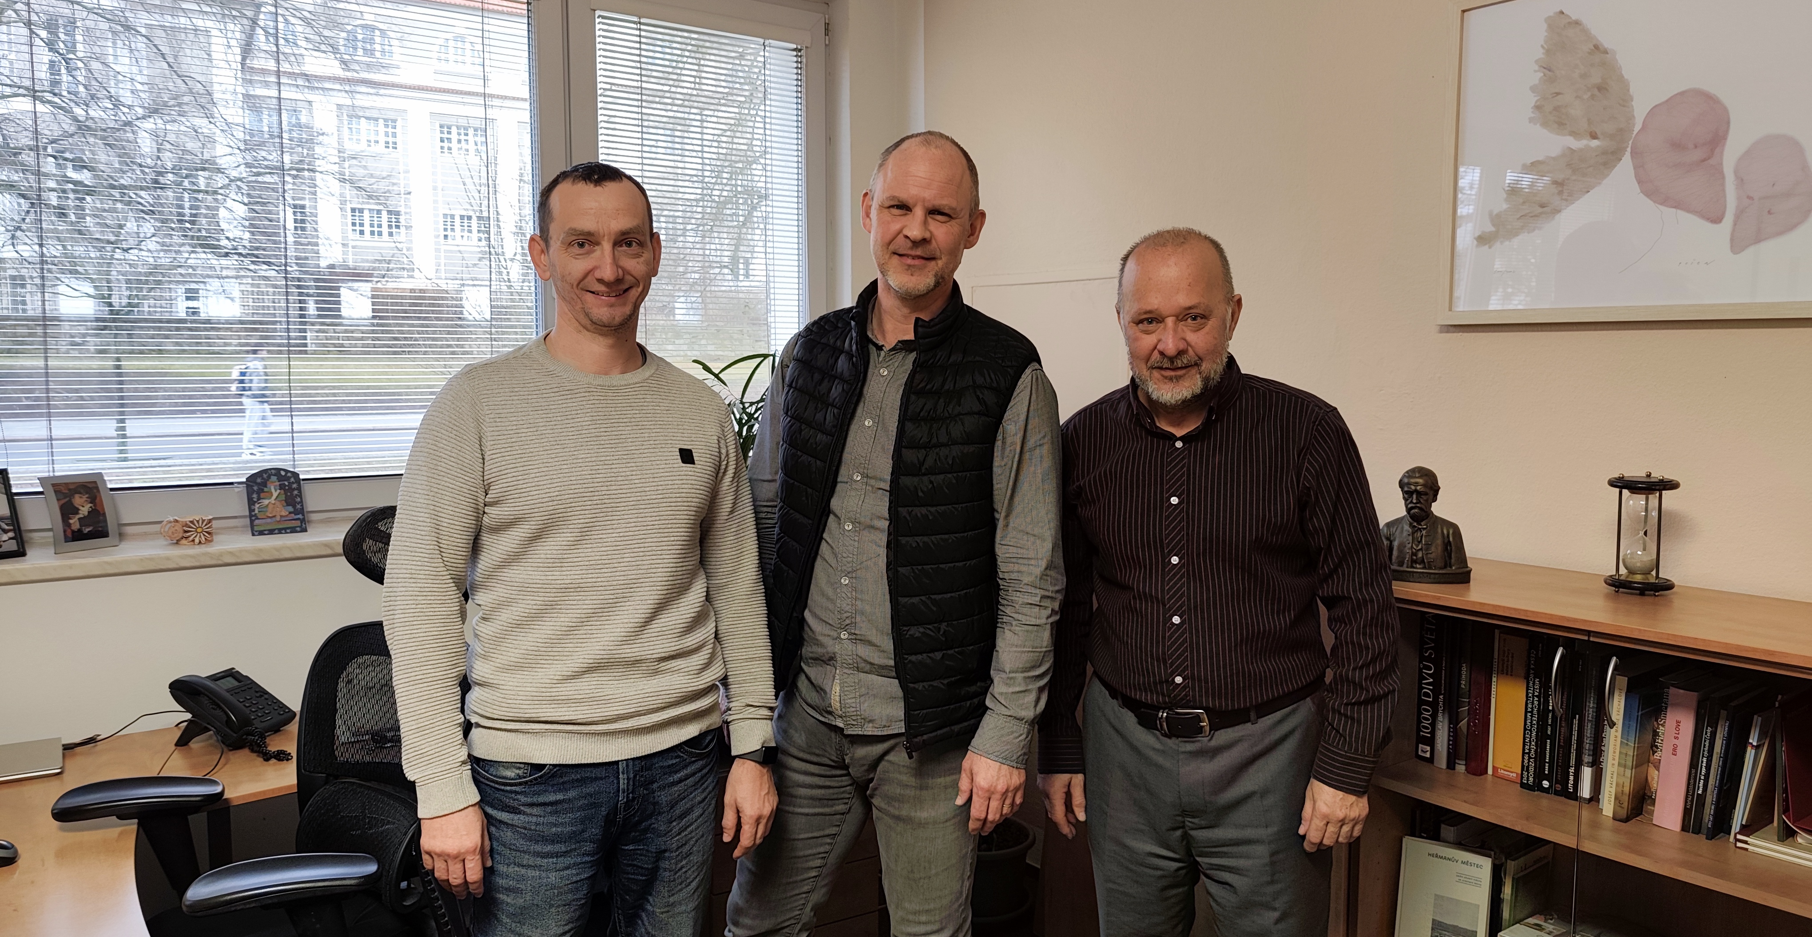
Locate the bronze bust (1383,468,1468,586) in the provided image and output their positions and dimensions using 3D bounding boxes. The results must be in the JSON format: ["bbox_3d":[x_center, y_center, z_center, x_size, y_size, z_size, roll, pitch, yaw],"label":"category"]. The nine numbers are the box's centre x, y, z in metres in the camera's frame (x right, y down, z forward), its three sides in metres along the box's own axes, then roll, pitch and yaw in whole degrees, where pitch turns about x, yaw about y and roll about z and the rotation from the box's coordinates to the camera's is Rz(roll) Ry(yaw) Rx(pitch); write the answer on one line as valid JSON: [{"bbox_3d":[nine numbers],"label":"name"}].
[{"bbox_3d":[0.940,0.097,2.186,0.170,0.207,0.105,2,5,25],"label":"bronze bust"}]

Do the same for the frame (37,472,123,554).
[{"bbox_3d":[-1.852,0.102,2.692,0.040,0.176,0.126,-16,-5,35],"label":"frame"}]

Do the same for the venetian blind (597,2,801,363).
[{"bbox_3d":[-0.615,-0.710,3.754,0.705,1.283,0.030,-4,6,-36],"label":"venetian blind"}]

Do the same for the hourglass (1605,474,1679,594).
[{"bbox_3d":[1.248,0.111,2.038,0.105,0.205,0.105,3,6,31],"label":"hourglass"}]

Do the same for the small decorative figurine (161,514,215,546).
[{"bbox_3d":[-1.657,0.141,2.778,0.106,0.062,0.050,-4,6,-36],"label":"small decorative figurine"}]

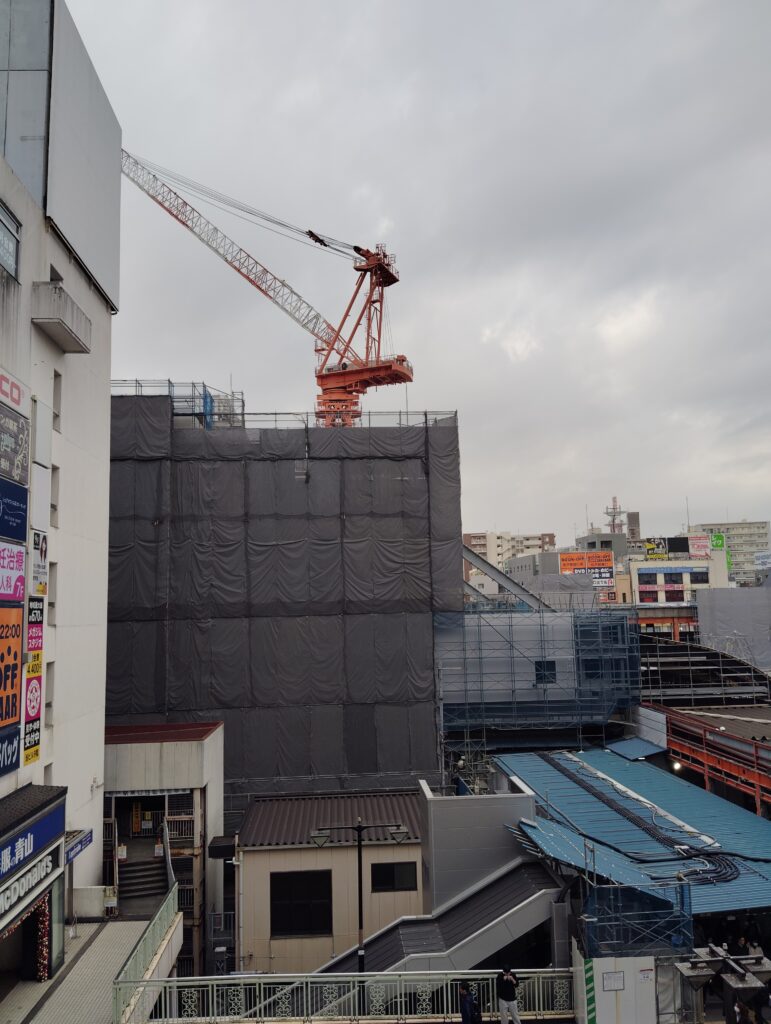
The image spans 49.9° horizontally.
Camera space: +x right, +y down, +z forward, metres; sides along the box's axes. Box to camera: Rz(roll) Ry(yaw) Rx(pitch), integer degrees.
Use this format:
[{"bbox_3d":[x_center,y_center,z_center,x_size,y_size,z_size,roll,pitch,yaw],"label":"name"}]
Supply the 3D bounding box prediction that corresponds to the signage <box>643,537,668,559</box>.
[{"bbox_3d":[49.062,6.608,150.173,4.400,3.900,0.500,0,-7,-8],"label":"signage"}]

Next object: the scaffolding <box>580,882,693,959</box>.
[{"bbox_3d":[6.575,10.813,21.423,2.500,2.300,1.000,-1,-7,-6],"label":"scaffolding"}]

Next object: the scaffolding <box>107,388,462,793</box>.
[{"bbox_3d":[-7.898,7.361,57.186,22.500,26.700,22.000,-1,-7,-7],"label":"scaffolding"}]

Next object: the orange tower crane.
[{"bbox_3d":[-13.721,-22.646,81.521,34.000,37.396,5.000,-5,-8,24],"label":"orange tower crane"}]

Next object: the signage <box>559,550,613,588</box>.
[{"bbox_3d":[33.862,9.855,139.744,9.200,6.000,0.500,-1,-7,-5],"label":"signage"}]

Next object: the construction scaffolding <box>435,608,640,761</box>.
[{"bbox_3d":[8.763,9.944,47.820,11.400,8.400,3.200,-1,-7,-7],"label":"construction scaffolding"}]

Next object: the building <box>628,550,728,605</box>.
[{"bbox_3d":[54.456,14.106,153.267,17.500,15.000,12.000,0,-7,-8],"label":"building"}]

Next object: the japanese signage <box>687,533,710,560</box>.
[{"bbox_3d":[56.859,6.157,150.206,4.000,4.400,0.500,0,-7,-8],"label":"japanese signage"}]

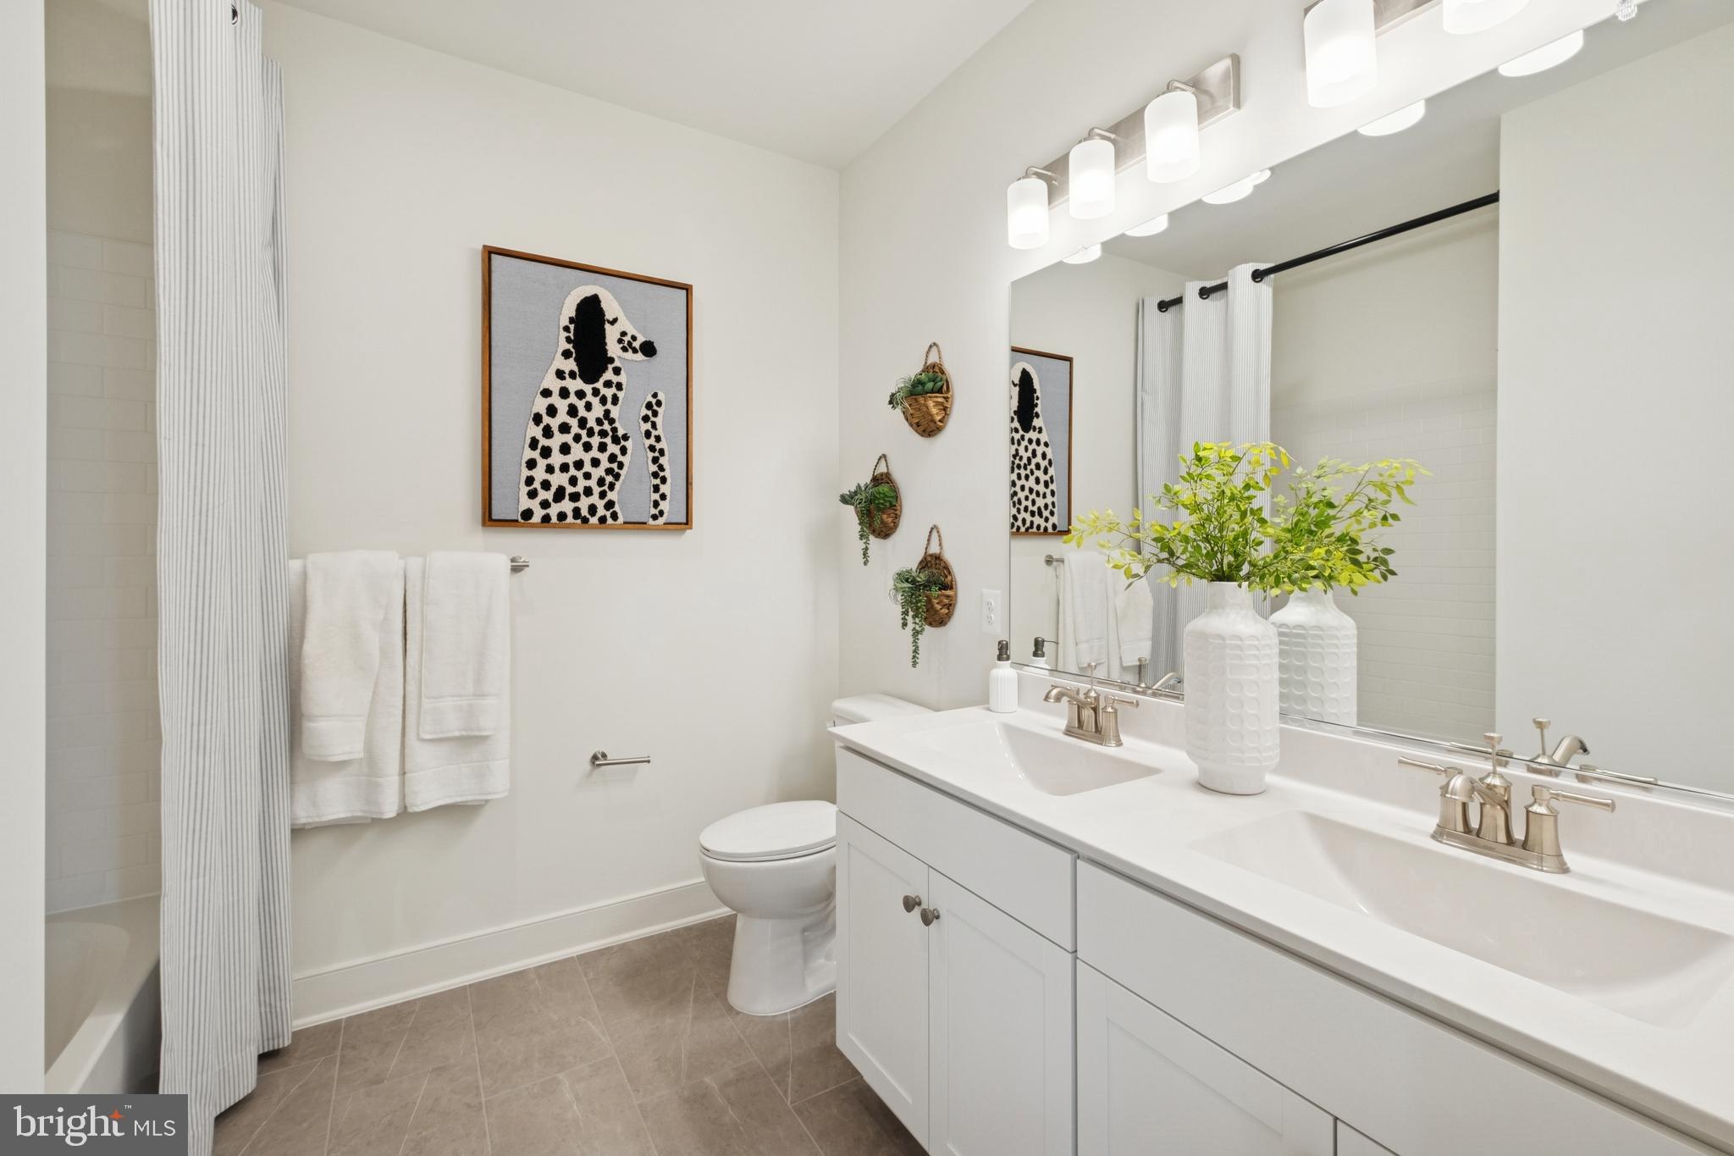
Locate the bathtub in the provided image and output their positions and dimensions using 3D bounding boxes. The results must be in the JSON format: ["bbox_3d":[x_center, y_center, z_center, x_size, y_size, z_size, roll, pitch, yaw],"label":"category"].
[{"bbox_3d":[-1.612,1.034,0.999,0.765,0.441,1.524,-1,2,-32],"label":"bathtub"}]

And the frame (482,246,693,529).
[{"bbox_3d":[-0.865,-0.564,2.290,0.625,0.818,0.045,-1,2,-32],"label":"frame"}]

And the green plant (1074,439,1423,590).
[{"bbox_3d":[0.619,-0.103,1.290,0.320,0.255,0.520,-1,2,-32],"label":"green plant"}]

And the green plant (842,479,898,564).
[{"bbox_3d":[0.002,-0.183,2.461,0.150,0.273,0.210,-1,2,-32],"label":"green plant"}]

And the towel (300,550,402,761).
[{"bbox_3d":[-1.387,0.203,1.948,0.218,0.545,0.110,-1,2,-31],"label":"towel"}]

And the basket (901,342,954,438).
[{"bbox_3d":[0.174,-0.585,2.245,0.090,0.291,0.197,-1,2,-32],"label":"basket"}]

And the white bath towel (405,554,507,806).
[{"bbox_3d":[-1.174,0.294,2.079,0.260,0.700,0.100,-1,2,-31],"label":"white bath towel"}]

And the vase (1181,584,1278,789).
[{"bbox_3d":[0.659,0.195,1.304,0.156,0.364,0.156,-1,2,-31],"label":"vase"}]

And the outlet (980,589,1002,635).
[{"bbox_3d":[0.354,0.100,2.058,0.010,0.123,0.078,-1,2,-31],"label":"outlet"}]

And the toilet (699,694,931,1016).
[{"bbox_3d":[-0.161,0.809,2.206,0.700,0.770,0.430,-1,2,-31],"label":"toilet"}]

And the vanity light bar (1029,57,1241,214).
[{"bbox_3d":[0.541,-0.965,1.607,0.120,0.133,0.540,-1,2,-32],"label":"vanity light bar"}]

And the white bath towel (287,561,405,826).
[{"bbox_3d":[-1.404,0.300,1.938,0.280,0.702,0.105,-1,2,-32],"label":"white bath towel"}]

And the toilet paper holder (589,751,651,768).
[{"bbox_3d":[-0.798,0.591,2.349,0.180,0.052,0.072,-1,2,-31],"label":"toilet paper holder"}]

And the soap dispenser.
[{"bbox_3d":[0.366,0.254,1.922,0.073,0.192,0.085,0,2,19],"label":"soap dispenser"}]

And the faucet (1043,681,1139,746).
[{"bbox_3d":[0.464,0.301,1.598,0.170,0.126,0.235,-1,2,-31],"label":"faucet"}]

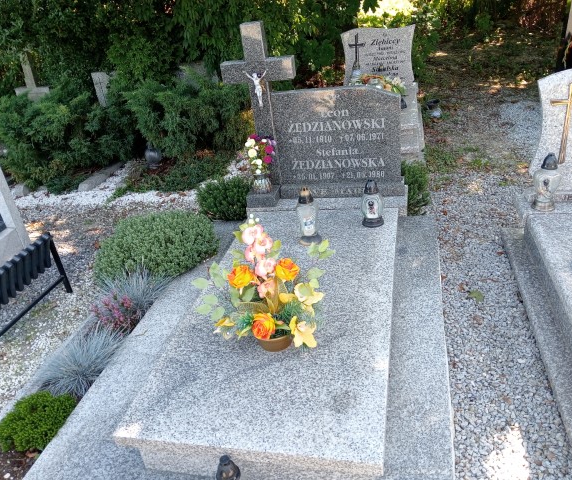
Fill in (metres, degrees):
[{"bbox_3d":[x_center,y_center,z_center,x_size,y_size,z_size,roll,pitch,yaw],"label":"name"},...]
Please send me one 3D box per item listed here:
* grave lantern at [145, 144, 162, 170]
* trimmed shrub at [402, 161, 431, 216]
[{"bbox_3d":[-1.087,-0.691,4.261,0.115,0.225,0.115,0,28,15],"label":"grave lantern"},{"bbox_3d":[0.690,-0.283,2.822,0.210,0.300,0.210,0,28,15],"label":"trimmed shrub"}]

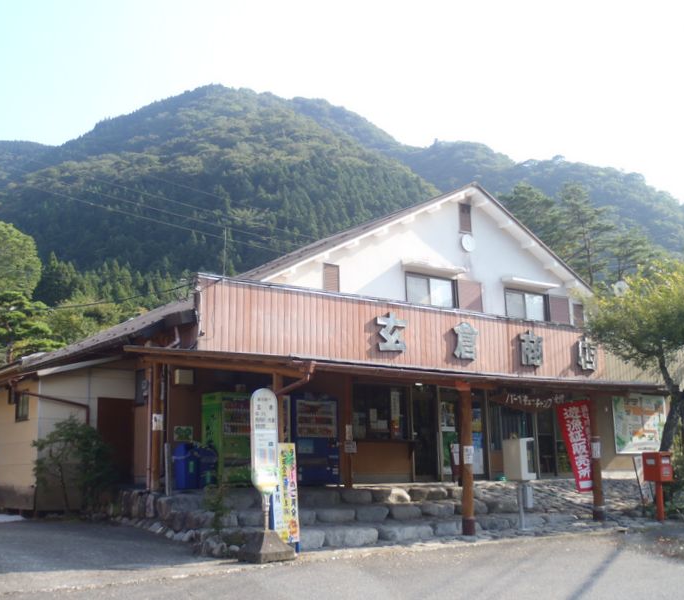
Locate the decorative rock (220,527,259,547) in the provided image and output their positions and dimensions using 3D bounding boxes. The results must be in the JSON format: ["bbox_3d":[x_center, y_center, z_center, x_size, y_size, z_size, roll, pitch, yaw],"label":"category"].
[{"bbox_3d":[-1.476,3.404,11.990,0.500,0.260,0.360,8,-13,-37],"label":"decorative rock"}]

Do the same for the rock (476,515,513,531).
[{"bbox_3d":[2.817,4.106,15.368,0.670,0.260,0.390,8,-13,-37],"label":"rock"}]

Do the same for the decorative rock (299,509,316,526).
[{"bbox_3d":[-0.543,3.425,13.100,0.360,0.270,0.330,7,-13,-37],"label":"decorative rock"}]

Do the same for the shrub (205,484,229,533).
[{"bbox_3d":[-1.840,3.057,12.200,0.340,0.690,0.340,7,-13,-37],"label":"shrub"}]

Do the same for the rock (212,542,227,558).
[{"bbox_3d":[-1.691,3.457,11.486,0.160,0.210,0.170,8,-13,-37],"label":"rock"}]

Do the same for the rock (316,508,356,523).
[{"bbox_3d":[-0.088,3.445,13.300,0.580,0.220,0.360,7,-13,-37],"label":"rock"}]

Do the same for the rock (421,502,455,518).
[{"bbox_3d":[1.630,3.593,14.200,0.500,0.250,0.360,7,-13,-37],"label":"rock"}]

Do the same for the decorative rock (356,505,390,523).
[{"bbox_3d":[0.537,3.632,14.172,0.580,0.280,0.360,8,-13,-37],"label":"decorative rock"}]

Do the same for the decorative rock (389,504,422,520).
[{"bbox_3d":[1.118,3.737,14.646,0.580,0.260,0.360,8,-13,-37],"label":"decorative rock"}]

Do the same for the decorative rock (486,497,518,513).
[{"bbox_3d":[3.122,3.974,16.183,0.620,0.280,0.370,8,-13,-37],"label":"decorative rock"}]

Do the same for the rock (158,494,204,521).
[{"bbox_3d":[-2.441,3.117,12.500,0.580,0.340,0.420,7,-13,-37],"label":"rock"}]

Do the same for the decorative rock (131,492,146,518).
[{"bbox_3d":[-3.449,3.483,14.100,0.200,0.430,0.220,7,-13,-37],"label":"decorative rock"}]

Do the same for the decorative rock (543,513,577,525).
[{"bbox_3d":[4.317,4.333,16.512,0.700,0.210,0.380,8,-13,-37],"label":"decorative rock"}]

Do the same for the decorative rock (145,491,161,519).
[{"bbox_3d":[-3.062,3.317,13.442,0.200,0.390,0.240,8,-13,-37],"label":"decorative rock"}]

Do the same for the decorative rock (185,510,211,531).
[{"bbox_3d":[-2.154,3.286,12.400,0.340,0.280,0.280,7,-13,-37],"label":"decorative rock"}]

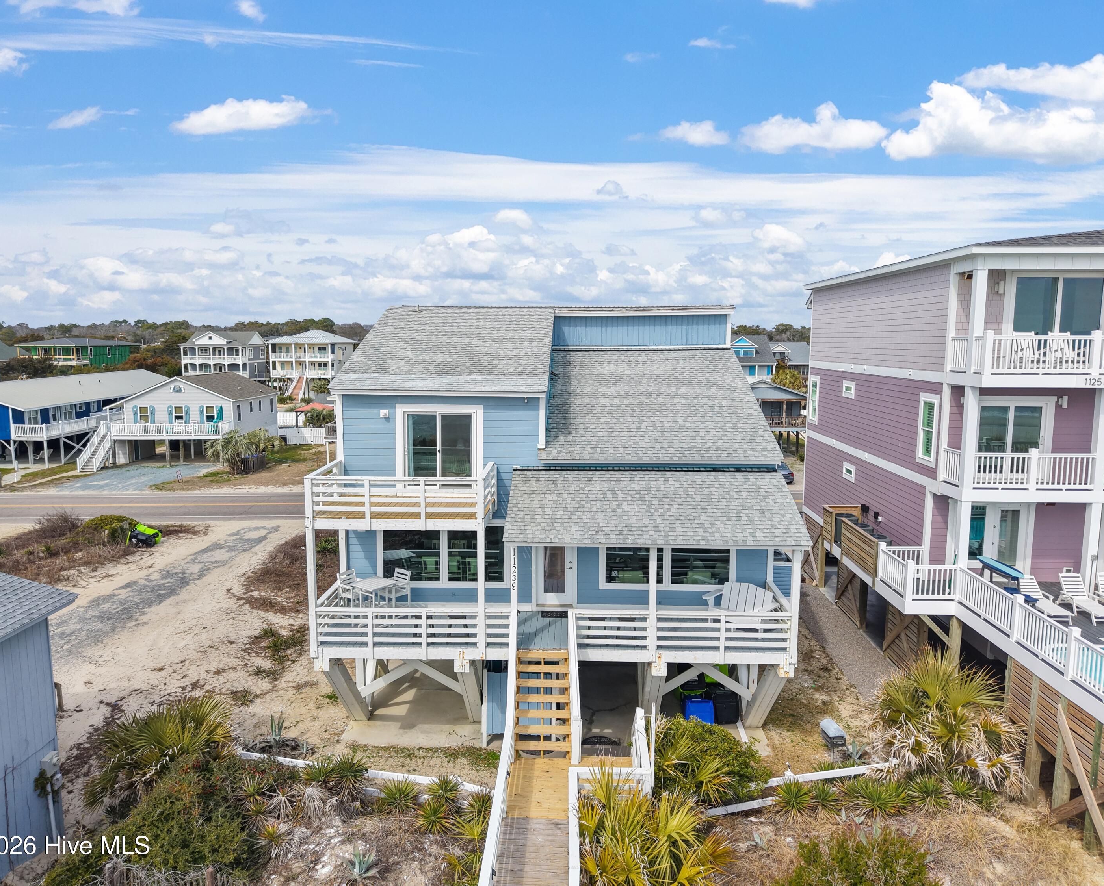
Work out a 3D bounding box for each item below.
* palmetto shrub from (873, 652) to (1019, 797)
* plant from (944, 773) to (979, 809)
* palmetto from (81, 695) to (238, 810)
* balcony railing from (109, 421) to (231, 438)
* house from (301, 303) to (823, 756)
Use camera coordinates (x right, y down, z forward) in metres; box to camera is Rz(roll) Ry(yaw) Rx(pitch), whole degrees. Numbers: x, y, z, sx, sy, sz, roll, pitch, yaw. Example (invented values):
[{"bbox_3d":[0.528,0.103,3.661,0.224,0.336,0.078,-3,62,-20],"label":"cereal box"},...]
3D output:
[{"bbox_3d":[8.220,5.820,17.226,2.896,2.871,2.896,0,7,1],"label":"palmetto shrub"},{"bbox_3d":[8.251,7.014,16.517,0.632,0.680,0.632,0,7,1],"label":"plant"},{"bbox_3d":[-8.120,6.393,16.993,2.922,2.181,2.338,0,7,2],"label":"palmetto"},{"bbox_3d":[-29.516,-1.151,63.855,8.576,1.054,2.200,0,7,2],"label":"balcony railing"},{"bbox_3d":[0.209,1.022,24.617,11.000,10.250,14.500,0,7,1],"label":"house"}]

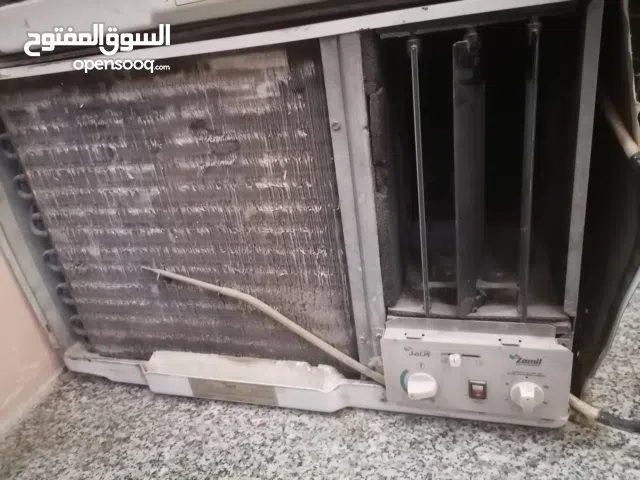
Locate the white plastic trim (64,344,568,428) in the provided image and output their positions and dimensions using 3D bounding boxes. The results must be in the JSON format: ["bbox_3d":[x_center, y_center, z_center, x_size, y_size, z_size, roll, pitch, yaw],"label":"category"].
[{"bbox_3d":[-0.058,0.166,0.592,0.635,0.042,0.048,0,25,17],"label":"white plastic trim"}]

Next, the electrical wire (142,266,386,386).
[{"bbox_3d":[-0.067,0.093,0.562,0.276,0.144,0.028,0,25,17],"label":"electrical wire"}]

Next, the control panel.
[{"bbox_3d":[0.155,0.135,0.506,0.180,0.094,0.046,0,25,17],"label":"control panel"}]

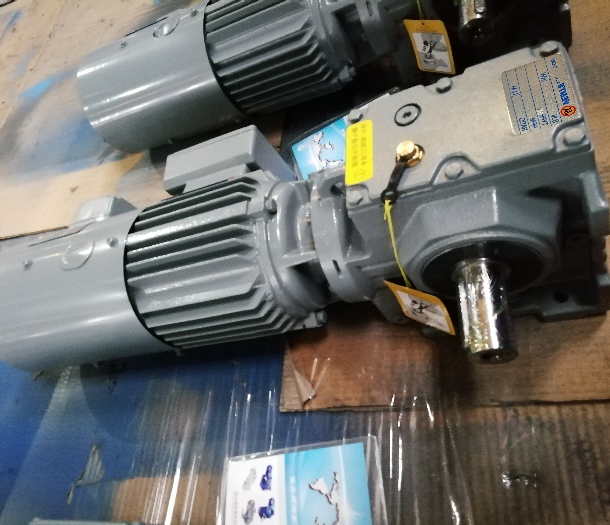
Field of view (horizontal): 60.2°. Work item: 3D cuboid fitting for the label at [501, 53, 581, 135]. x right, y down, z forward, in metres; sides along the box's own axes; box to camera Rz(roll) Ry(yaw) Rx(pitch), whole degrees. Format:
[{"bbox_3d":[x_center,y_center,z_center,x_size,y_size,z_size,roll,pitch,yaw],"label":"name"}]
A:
[{"bbox_3d":[0.195,-0.140,0.437,0.050,0.002,0.077,-13,55,25],"label":"label"}]

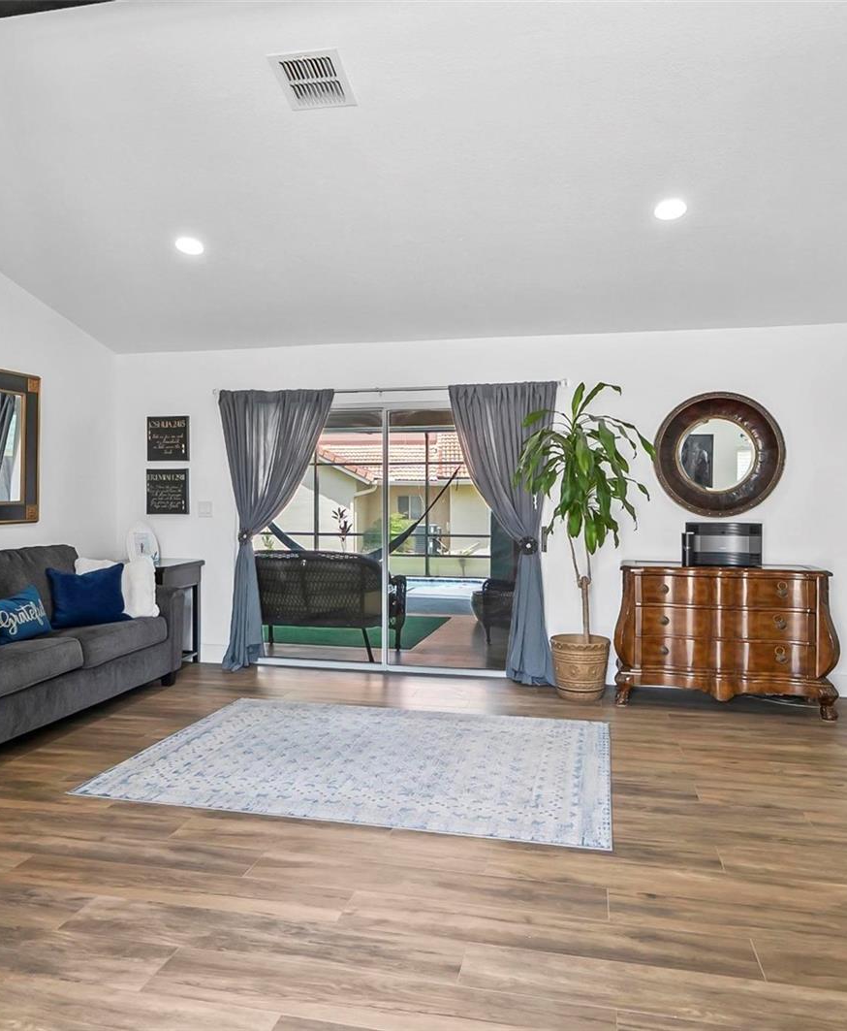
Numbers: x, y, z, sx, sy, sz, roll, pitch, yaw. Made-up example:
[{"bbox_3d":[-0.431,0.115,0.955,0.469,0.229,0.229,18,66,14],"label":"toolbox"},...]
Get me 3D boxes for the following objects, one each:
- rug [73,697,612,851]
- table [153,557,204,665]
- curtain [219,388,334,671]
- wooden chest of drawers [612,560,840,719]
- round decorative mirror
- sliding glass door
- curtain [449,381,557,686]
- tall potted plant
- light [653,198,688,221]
[{"bbox_3d":[-0.236,1.190,3.683,2.290,0.012,1.585,0,1,13],"label":"rug"},{"bbox_3d":[-2.141,0.764,5.548,0.760,0.800,0.590,0,1,13],"label":"table"},{"bbox_3d":[-1.120,0.108,5.493,0.940,2.120,0.160,0,2,12],"label":"curtain"},{"bbox_3d":[1.880,0.767,4.632,1.280,0.865,0.560,0,2,12],"label":"wooden chest of drawers"},{"bbox_3d":[1.969,-0.408,4.877,0.815,0.815,0.080,0,2,12],"label":"round decorative mirror"},{"bbox_3d":[-0.290,0.165,5.476,2.160,2.010,0.110,0,2,12],"label":"sliding glass door"},{"bbox_3d":[0.554,0.121,5.141,0.760,2.100,0.180,0,1,13],"label":"curtain"},{"bbox_3d":[1.036,0.158,4.742,0.870,2.040,0.720,0,1,13],"label":"tall potted plant"},{"bbox_3d":[1.259,-1.564,3.727,0.175,0.035,0.175,0,-13,12],"label":"light"}]

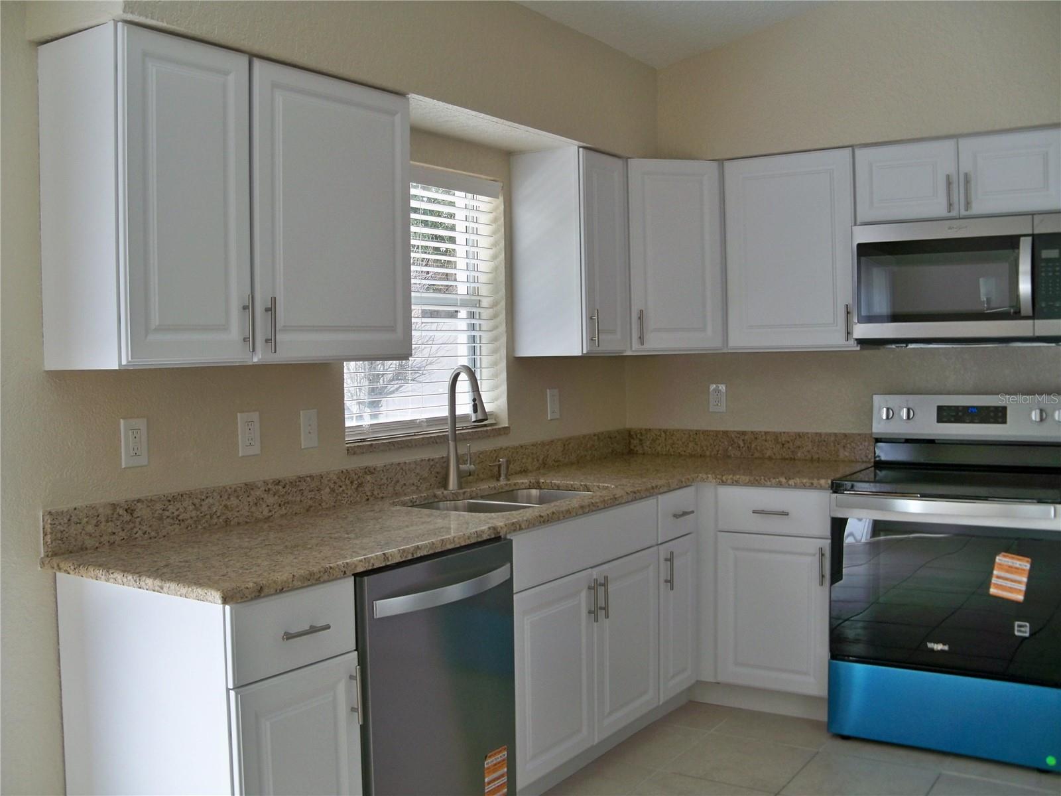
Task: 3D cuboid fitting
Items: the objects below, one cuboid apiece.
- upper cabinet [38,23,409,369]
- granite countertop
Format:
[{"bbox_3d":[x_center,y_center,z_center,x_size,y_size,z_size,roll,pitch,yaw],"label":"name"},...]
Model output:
[{"bbox_3d":[-0.745,-0.464,2.809,0.325,0.762,0.965,1,3,34],"label":"upper cabinet"},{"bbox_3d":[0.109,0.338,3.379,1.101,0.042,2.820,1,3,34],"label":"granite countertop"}]

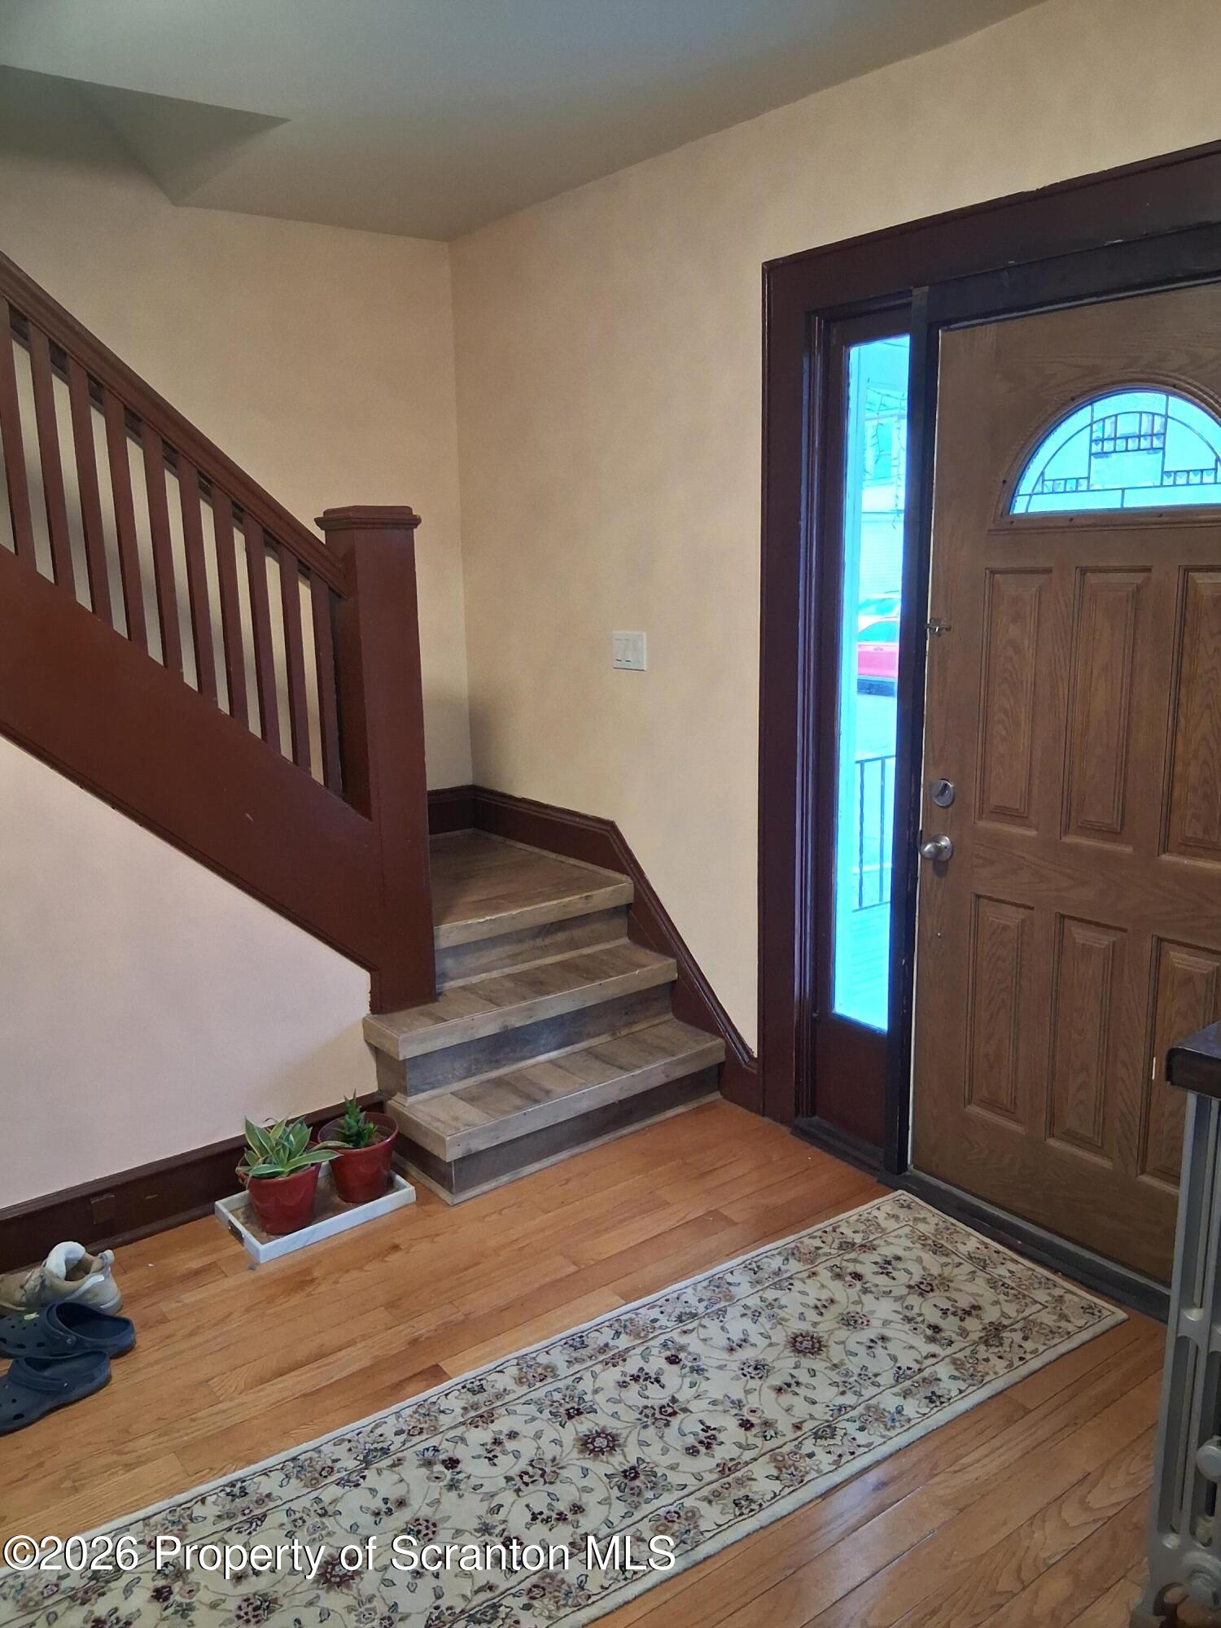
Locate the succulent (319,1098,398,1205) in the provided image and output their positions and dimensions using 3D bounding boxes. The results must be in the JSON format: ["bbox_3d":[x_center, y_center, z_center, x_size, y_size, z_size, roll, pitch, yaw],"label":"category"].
[{"bbox_3d":[-0.645,0.850,3.143,0.200,0.260,0.200,-1,12,0],"label":"succulent"}]

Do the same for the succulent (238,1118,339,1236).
[{"bbox_3d":[-0.795,0.875,3.005,0.225,0.275,0.215,-1,12,0],"label":"succulent"}]

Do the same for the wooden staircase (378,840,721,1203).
[{"bbox_3d":[-0.471,0.528,3.855,0.955,0.605,1.400,-10,15,-37],"label":"wooden staircase"}]

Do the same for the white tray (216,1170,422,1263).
[{"bbox_3d":[-0.739,0.985,3.094,0.420,0.042,0.260,-10,15,-37],"label":"white tray"}]

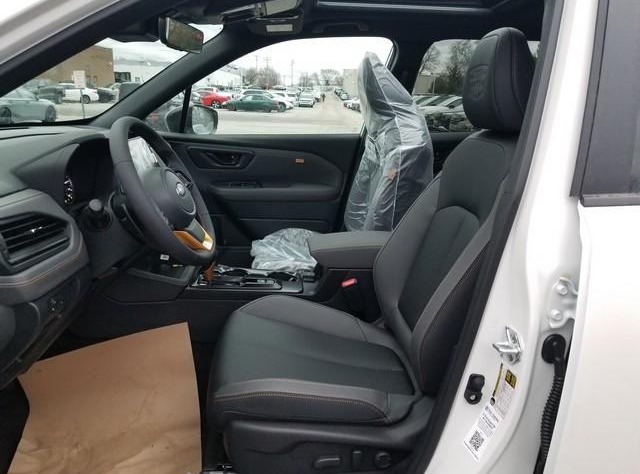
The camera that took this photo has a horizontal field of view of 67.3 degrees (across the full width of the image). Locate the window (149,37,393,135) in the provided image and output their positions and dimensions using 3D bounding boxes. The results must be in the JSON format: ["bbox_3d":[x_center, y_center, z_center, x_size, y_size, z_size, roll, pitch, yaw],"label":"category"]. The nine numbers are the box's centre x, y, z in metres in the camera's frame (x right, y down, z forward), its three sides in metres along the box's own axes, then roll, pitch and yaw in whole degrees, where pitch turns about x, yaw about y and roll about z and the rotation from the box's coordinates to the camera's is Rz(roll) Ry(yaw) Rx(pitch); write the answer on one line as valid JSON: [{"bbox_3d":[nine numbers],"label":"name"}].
[{"bbox_3d":[-0.240,-0.641,2.058,1.070,0.420,0.040,0,34,-3],"label":"window"}]

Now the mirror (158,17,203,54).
[{"bbox_3d":[-0.384,-0.563,1.346,0.040,0.073,0.235,9,18,9],"label":"mirror"}]

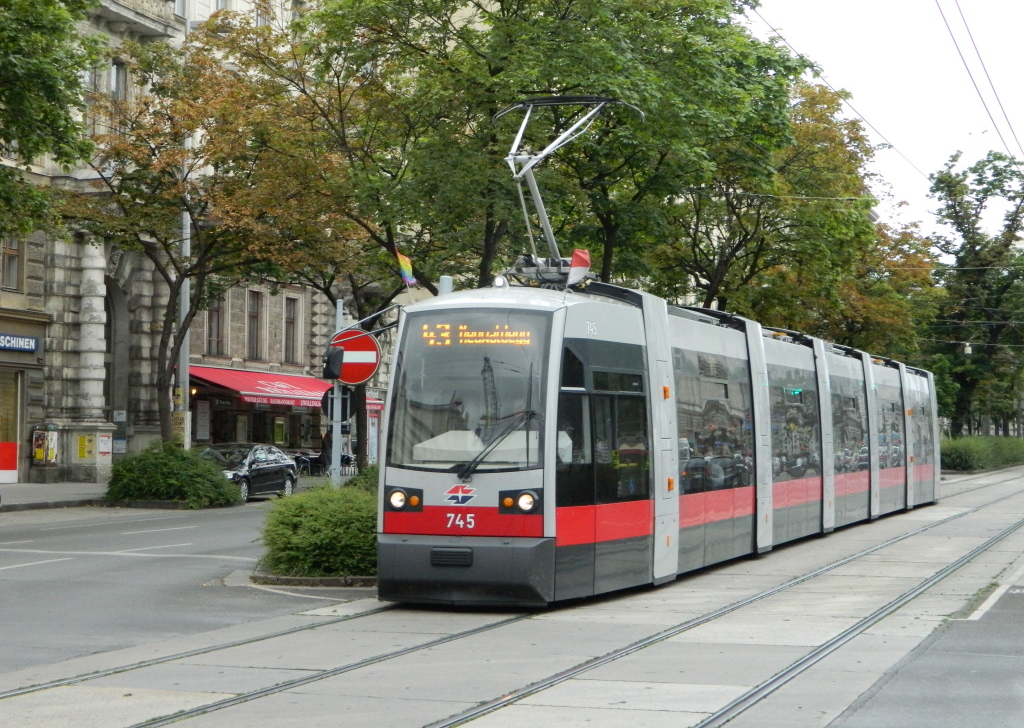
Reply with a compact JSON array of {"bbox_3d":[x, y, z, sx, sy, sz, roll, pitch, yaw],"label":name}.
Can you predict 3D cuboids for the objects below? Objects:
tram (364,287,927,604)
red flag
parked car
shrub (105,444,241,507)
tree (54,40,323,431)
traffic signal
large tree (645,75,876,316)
[{"bbox_3d":[4.699,1.172,35.846,2.400,3.300,35.400,-1,-2,17],"label":"tram"},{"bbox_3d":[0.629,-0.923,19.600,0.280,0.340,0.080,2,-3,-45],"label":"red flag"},{"bbox_3d":[-6.973,2.788,53.336,1.780,1.460,4.550,-1,-2,17],"label":"parked car"},{"bbox_3d":[-7.985,2.582,48.701,2.200,1.450,2.800,-1,-2,17],"label":"shrub"},{"bbox_3d":[-7.614,-2.214,49.498,6.400,11.100,6.400,0,-2,0],"label":"tree"},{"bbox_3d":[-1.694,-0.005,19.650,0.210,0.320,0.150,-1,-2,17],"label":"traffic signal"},{"bbox_3d":[5.858,-1.655,48.750,5.700,10.000,5.700,-1,-2,17],"label":"large tree"}]

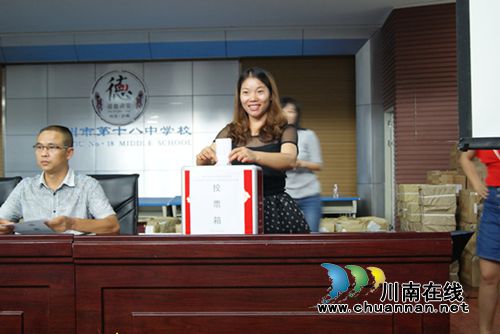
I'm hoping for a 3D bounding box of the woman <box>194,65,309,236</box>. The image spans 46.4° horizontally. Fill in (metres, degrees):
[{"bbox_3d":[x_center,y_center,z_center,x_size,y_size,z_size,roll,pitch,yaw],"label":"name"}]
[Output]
[{"bbox_3d":[0.020,0.335,2.730,0.500,1.600,0.420,-1,1,10],"label":"woman"}]

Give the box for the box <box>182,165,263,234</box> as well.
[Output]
[{"bbox_3d":[-0.113,0.175,2.450,0.295,0.365,0.220,-1,1,7],"label":"box"}]

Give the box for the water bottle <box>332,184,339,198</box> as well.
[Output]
[{"bbox_3d":[1.179,0.336,8.000,0.065,0.190,0.065,-1,1,0],"label":"water bottle"}]

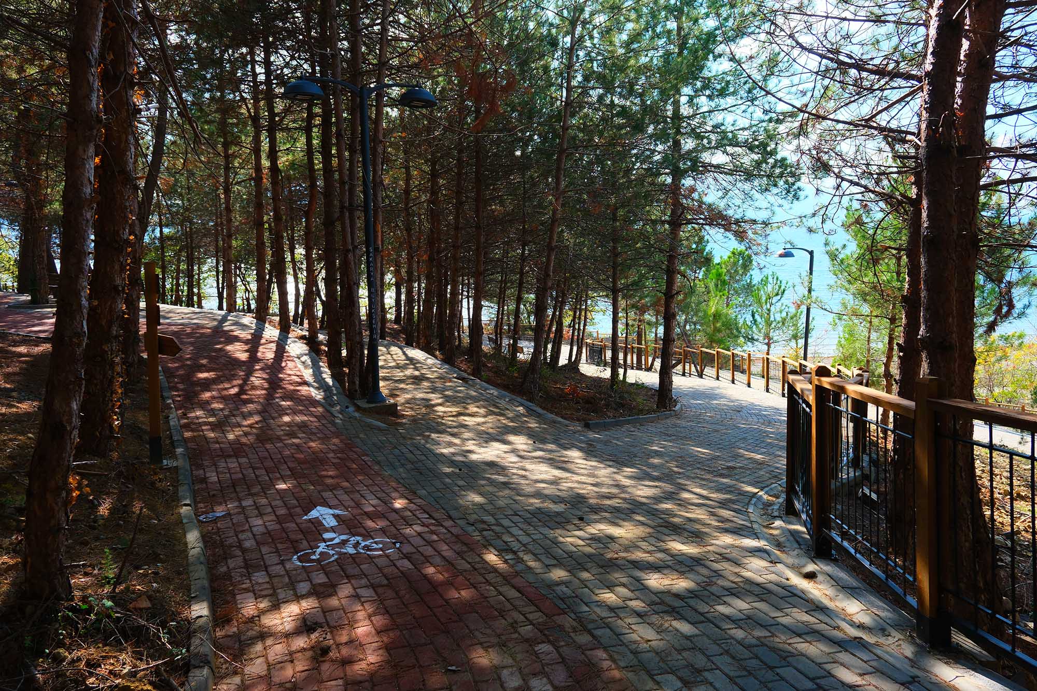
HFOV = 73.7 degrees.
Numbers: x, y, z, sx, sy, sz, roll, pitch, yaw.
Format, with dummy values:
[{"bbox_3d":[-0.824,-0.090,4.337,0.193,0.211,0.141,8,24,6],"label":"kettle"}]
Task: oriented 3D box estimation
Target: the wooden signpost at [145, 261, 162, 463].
[{"bbox_3d":[-3.240,0.165,6.130,0.110,1.810,0.110,-2,8,-28],"label":"wooden signpost"}]

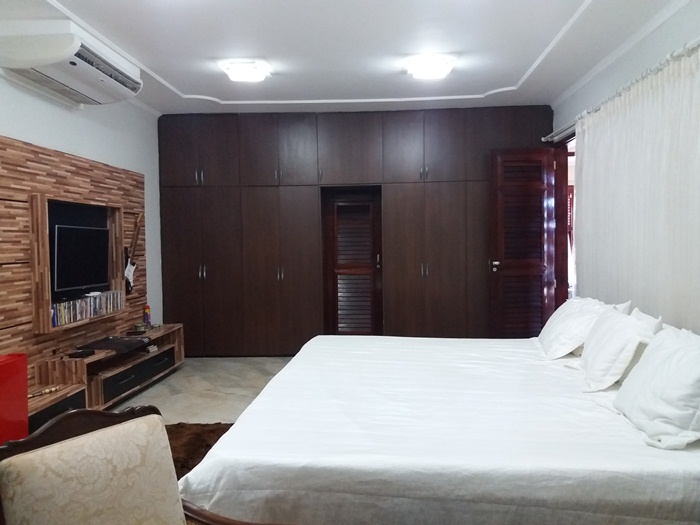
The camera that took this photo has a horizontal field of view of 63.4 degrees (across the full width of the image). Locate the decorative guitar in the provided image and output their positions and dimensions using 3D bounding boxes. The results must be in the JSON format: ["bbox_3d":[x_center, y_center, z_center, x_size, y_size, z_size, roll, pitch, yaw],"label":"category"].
[{"bbox_3d":[-2.365,-0.106,6.254,0.070,0.960,0.330,-1,-20,4],"label":"decorative guitar"}]

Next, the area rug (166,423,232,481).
[{"bbox_3d":[-1.103,1.295,3.489,1.500,0.030,2.000,-1,2,4],"label":"area rug"}]

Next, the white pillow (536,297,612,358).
[{"bbox_3d":[1.533,0.418,3.944,0.170,0.460,0.680,40,11,9],"label":"white pillow"}]

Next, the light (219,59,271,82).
[{"bbox_3d":[-0.970,-1.742,5.221,0.430,0.120,0.430,-1,2,4],"label":"light"}]

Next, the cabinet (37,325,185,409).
[{"bbox_3d":[-2.225,0.987,5.564,0.444,0.446,2.105,-1,2,4],"label":"cabinet"}]

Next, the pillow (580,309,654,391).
[{"bbox_3d":[1.439,0.453,3.129,0.160,0.450,0.650,38,13,14],"label":"pillow"}]

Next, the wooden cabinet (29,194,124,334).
[{"bbox_3d":[-2.414,-0.005,5.140,0.160,1.104,1.296,-1,2,4],"label":"wooden cabinet"}]

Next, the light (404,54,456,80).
[{"bbox_3d":[0.732,-1.764,5.149,0.430,0.120,0.430,-1,2,4],"label":"light"}]

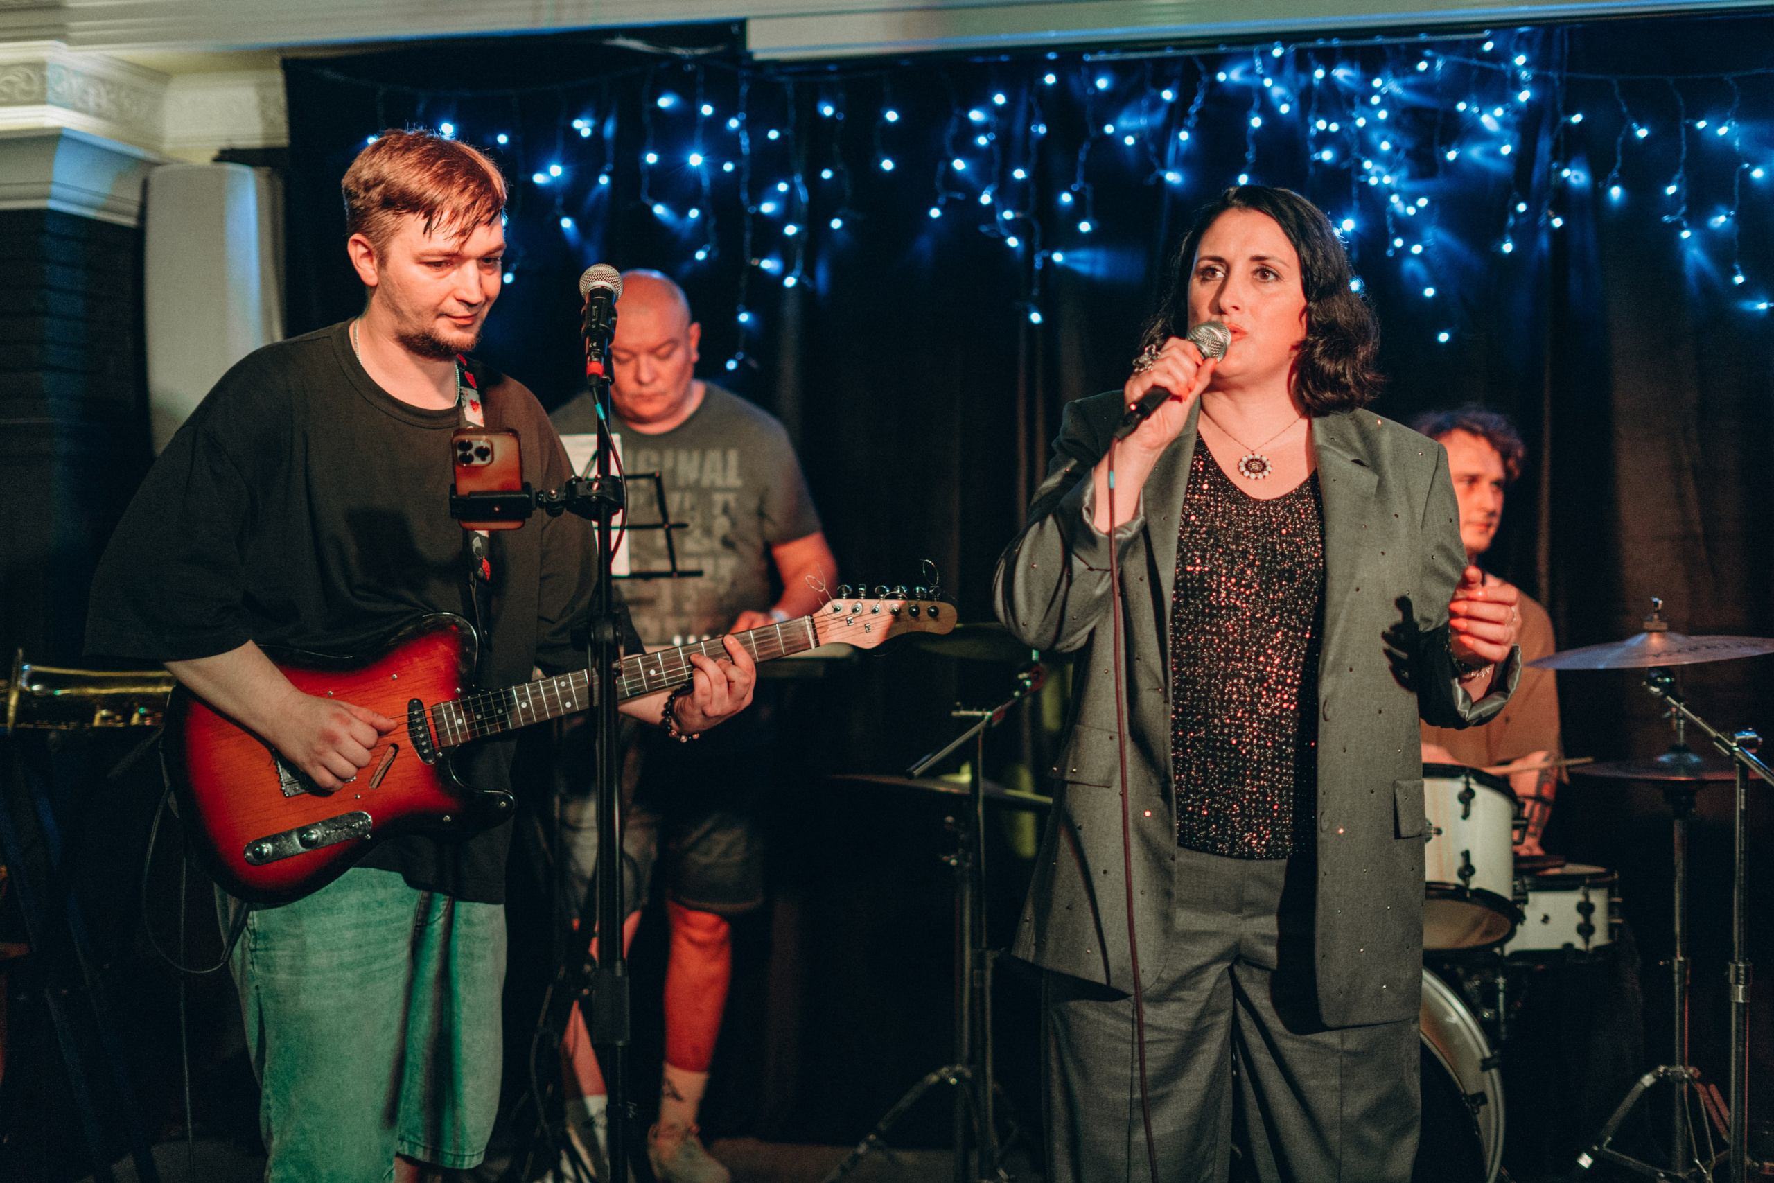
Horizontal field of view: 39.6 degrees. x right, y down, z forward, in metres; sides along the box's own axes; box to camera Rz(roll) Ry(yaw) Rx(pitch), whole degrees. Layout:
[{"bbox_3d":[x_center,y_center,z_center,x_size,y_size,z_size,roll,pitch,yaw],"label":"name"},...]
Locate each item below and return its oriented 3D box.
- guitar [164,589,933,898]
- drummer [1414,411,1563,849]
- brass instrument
[{"bbox_3d":[-0.400,0.135,3.107,1.000,0.330,0.070,-14,-16,-7],"label":"guitar"},{"bbox_3d":[1.000,0.345,4.280,0.620,1.340,0.720,-1,3,-2],"label":"drummer"},{"bbox_3d":[-1.230,0.155,3.770,0.660,0.150,0.250,-1,3,0],"label":"brass instrument"}]

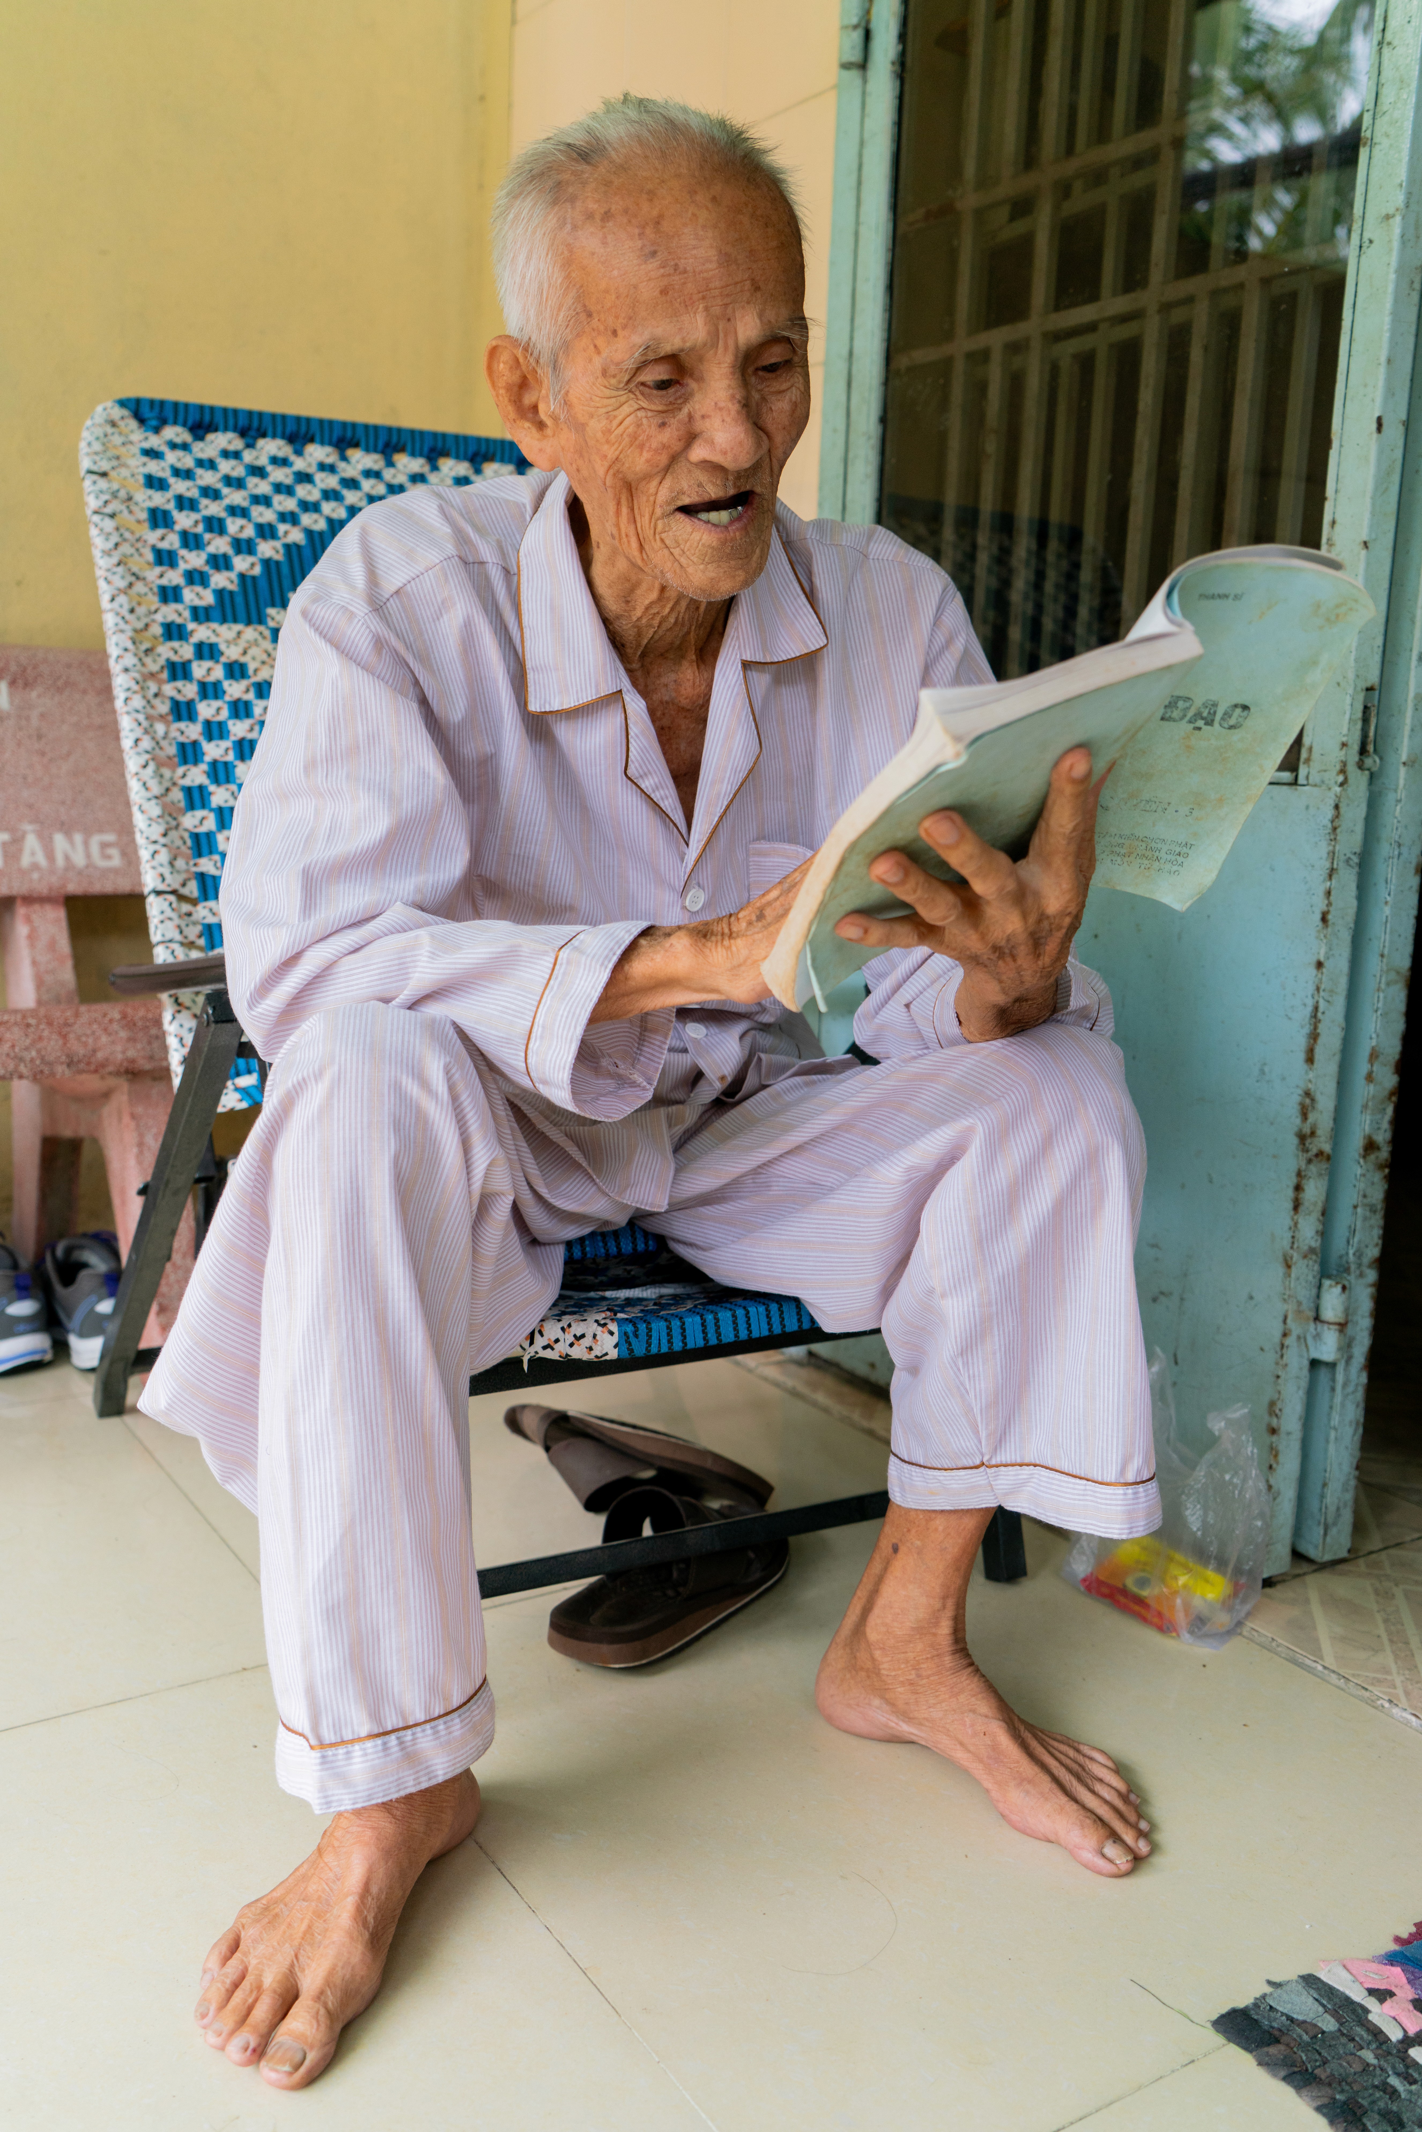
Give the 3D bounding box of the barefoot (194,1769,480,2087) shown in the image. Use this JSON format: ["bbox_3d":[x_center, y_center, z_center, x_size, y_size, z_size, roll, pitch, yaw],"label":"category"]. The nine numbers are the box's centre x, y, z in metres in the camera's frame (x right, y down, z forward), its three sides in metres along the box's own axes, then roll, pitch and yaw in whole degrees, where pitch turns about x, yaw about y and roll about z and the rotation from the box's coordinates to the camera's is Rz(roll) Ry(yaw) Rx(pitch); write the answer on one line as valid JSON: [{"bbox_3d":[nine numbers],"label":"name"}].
[{"bbox_3d":[-0.190,0.430,0.972,0.099,0.100,0.241,6,10,20],"label":"barefoot"}]

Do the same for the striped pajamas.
[{"bbox_3d":[-0.048,0.003,1.218,0.660,0.790,0.555,-1,10,-21],"label":"striped pajamas"}]

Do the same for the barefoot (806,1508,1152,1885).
[{"bbox_3d":[0.175,0.386,1.138,0.242,0.160,0.100,10,12,38],"label":"barefoot"}]

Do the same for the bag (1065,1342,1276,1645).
[{"bbox_3d":[0.369,0.338,1.389,0.090,0.188,0.140,-4,12,-33],"label":"bag"}]

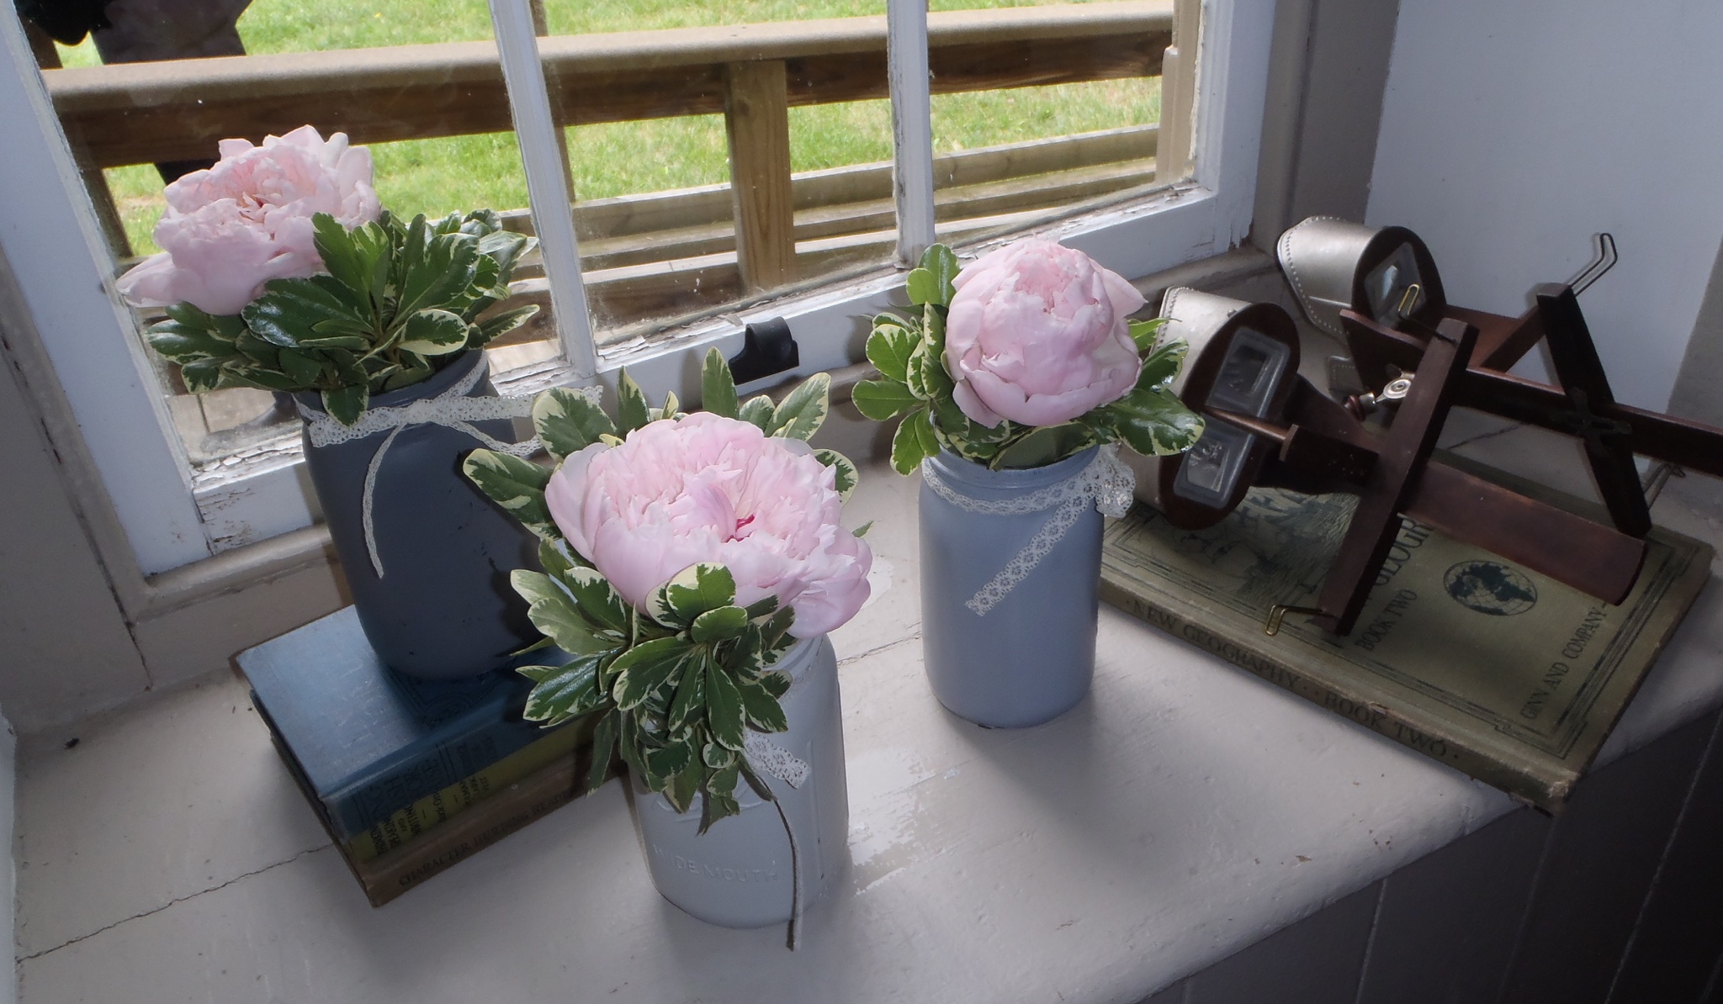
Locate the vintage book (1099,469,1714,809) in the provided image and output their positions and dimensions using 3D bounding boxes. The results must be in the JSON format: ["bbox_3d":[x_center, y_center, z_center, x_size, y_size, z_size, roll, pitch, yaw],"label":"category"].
[{"bbox_3d":[0.270,0.034,0.729,0.262,0.019,0.209,24,43,35],"label":"vintage book"}]

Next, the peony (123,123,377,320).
[{"bbox_3d":[-0.224,-0.103,0.510,0.103,0.062,0.092,-18,36,-20],"label":"peony"}]

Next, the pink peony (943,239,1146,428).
[{"bbox_3d":[0.076,-0.070,0.580,0.085,0.077,0.083,1,34,7],"label":"pink peony"}]

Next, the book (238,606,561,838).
[{"bbox_3d":[-0.182,0.073,0.650,0.175,0.025,0.118,-25,39,-28],"label":"book"}]

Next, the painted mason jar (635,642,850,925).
[{"bbox_3d":[-0.052,0.097,0.565,0.089,0.135,0.089,-3,34,2],"label":"painted mason jar"}]

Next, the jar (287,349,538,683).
[{"bbox_3d":[-0.189,-0.001,0.610,0.087,0.141,0.087,-16,35,-17],"label":"jar"}]

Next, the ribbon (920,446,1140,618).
[{"bbox_3d":[0.075,0.001,0.629,0.092,0.065,0.080,0,34,7],"label":"ribbon"}]

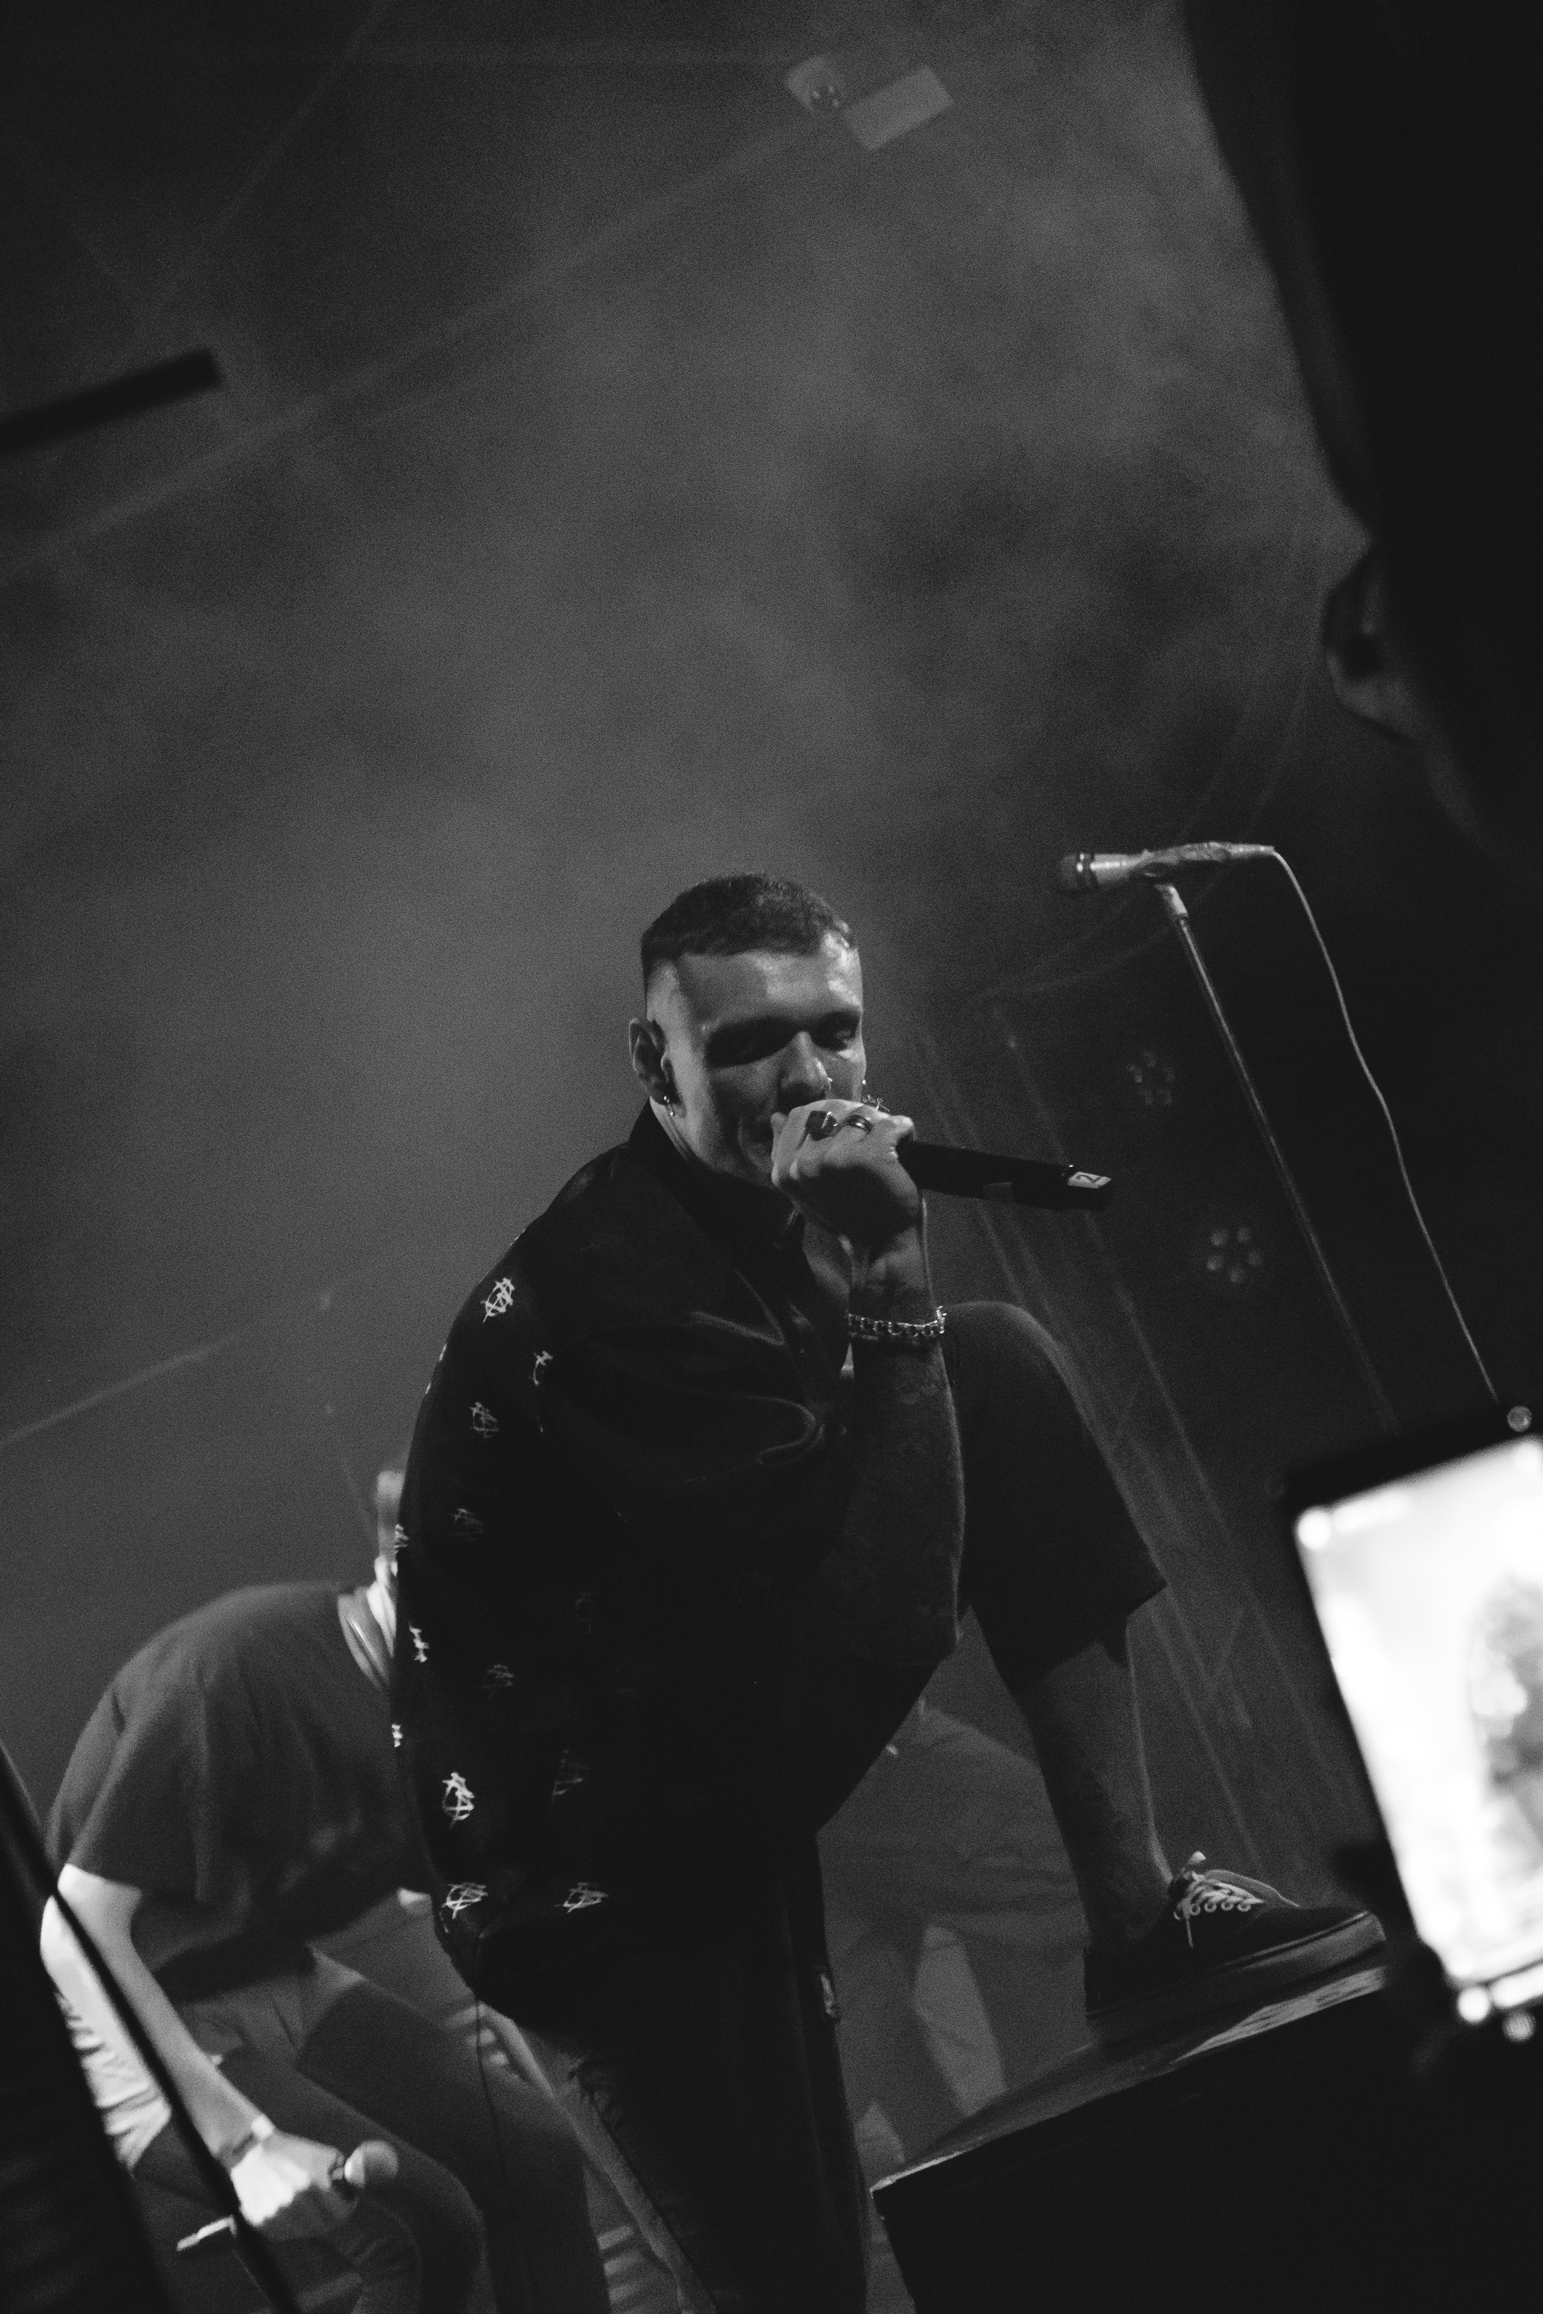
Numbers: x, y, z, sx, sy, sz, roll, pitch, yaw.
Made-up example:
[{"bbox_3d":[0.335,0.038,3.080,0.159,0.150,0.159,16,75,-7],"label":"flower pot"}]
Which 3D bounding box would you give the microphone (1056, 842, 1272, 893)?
[{"bbox_3d":[0.425,-0.316,4.100,0.240,0.048,0.048,-5,1,24],"label":"microphone"}]

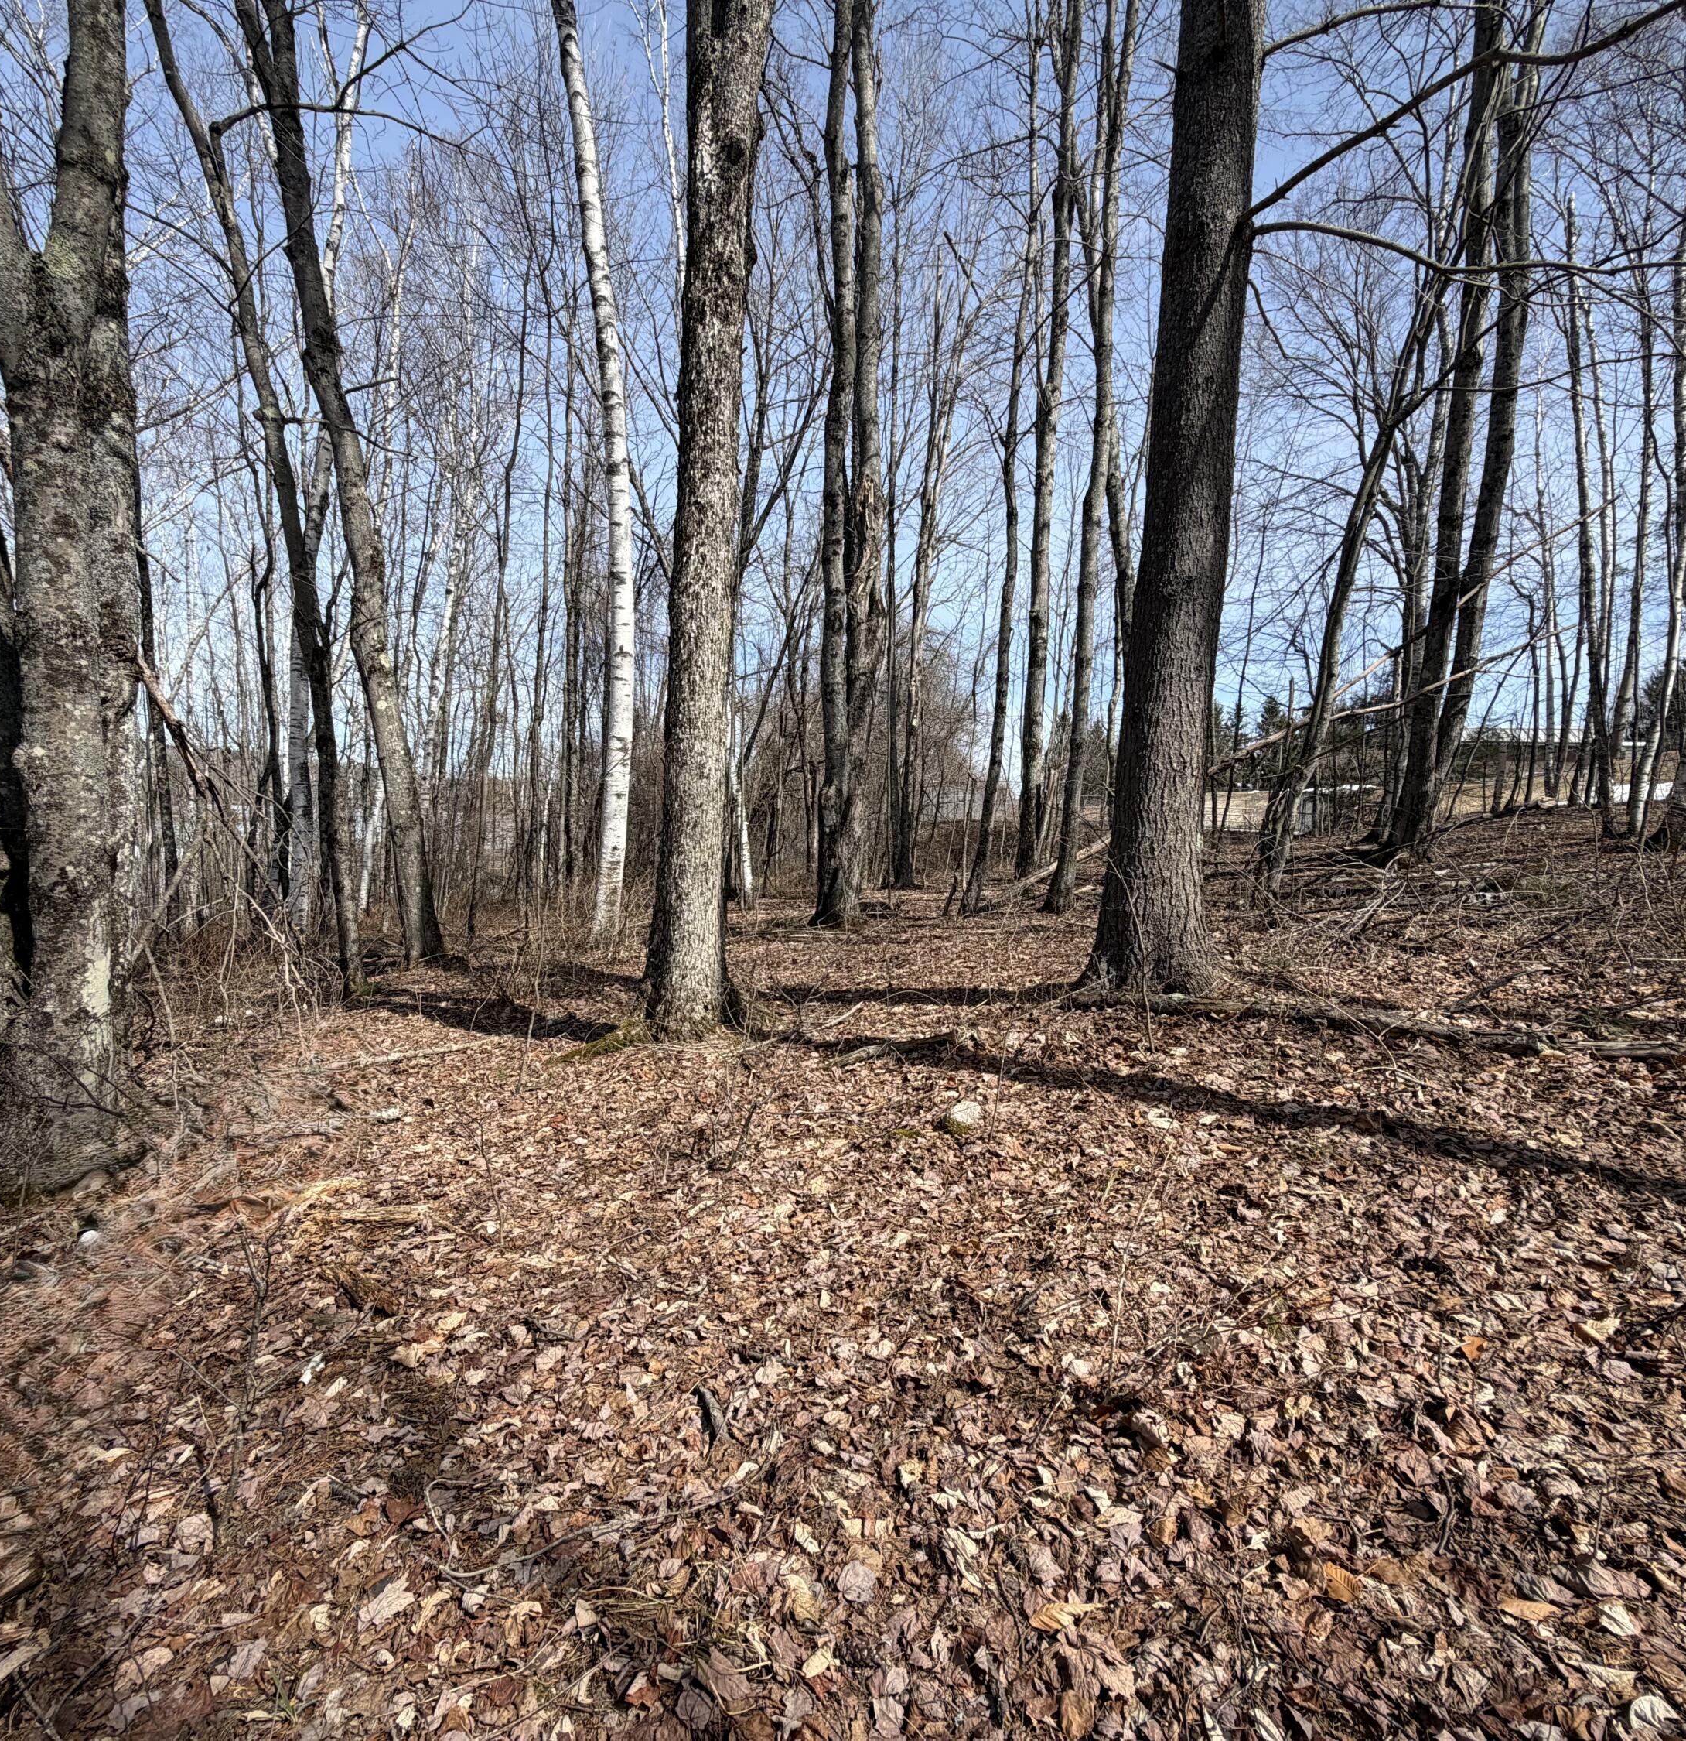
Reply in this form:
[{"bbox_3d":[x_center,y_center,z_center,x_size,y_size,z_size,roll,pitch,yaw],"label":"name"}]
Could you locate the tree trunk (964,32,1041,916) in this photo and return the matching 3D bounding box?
[{"bbox_3d":[2.039,-4.884,11.929,0.400,10.930,0.340,3,4,0],"label":"tree trunk"}]

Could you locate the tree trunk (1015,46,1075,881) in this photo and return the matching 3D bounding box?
[{"bbox_3d":[3.447,-6.676,15.835,0.440,13.680,0.420,2,4,0],"label":"tree trunk"}]

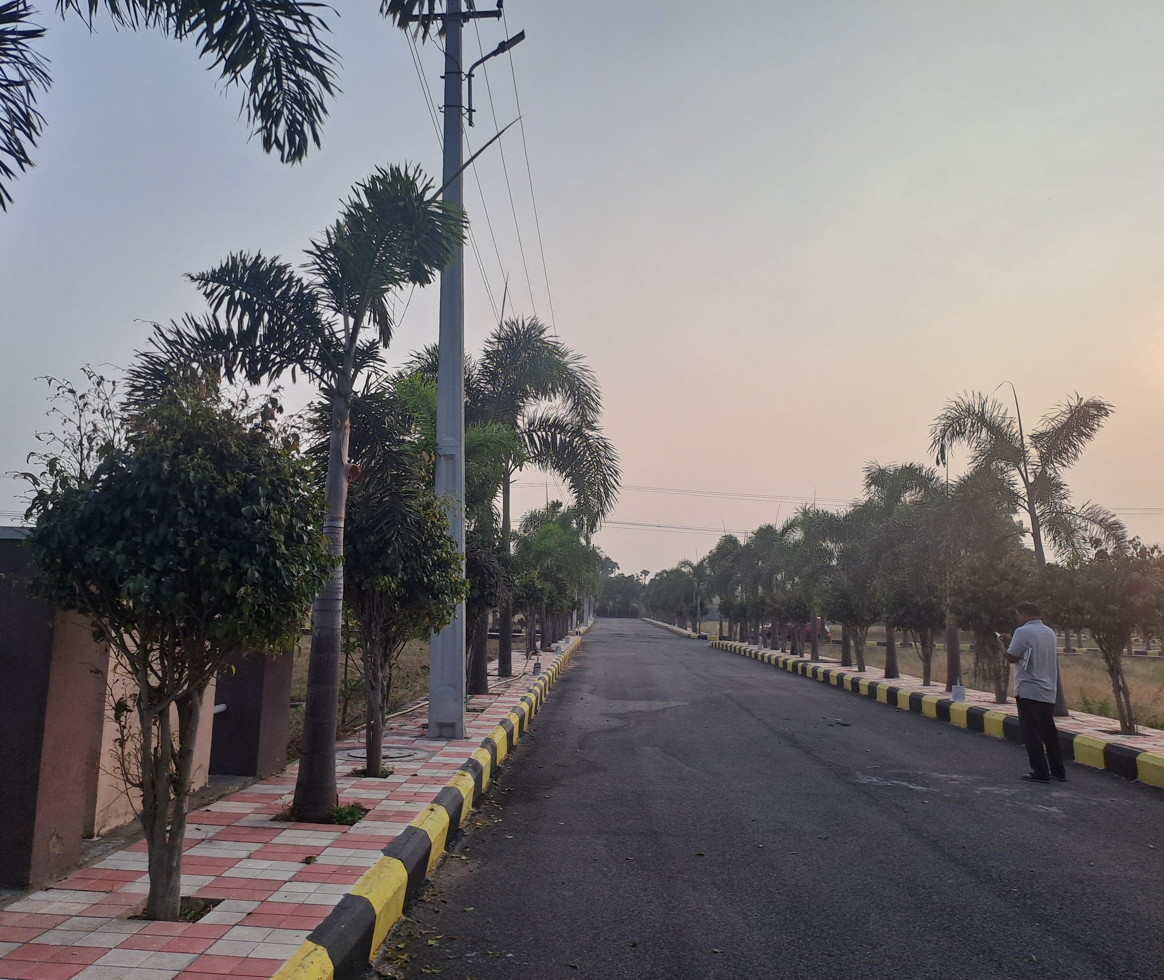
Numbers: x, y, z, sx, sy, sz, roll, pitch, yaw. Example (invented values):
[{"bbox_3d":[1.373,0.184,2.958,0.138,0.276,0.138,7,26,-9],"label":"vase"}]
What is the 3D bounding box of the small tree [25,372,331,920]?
[{"bbox_3d":[-1.740,0.611,4.044,1.316,2.288,1.250,-1,-7,0],"label":"small tree"}]

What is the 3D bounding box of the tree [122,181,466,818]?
[{"bbox_3d":[-1.829,-0.085,5.998,2.156,4.164,1.850,-1,-7,0],"label":"tree"}]

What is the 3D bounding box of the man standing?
[{"bbox_3d":[4.290,1.888,8.949,0.490,1.644,0.460,3,-8,-28],"label":"man standing"}]

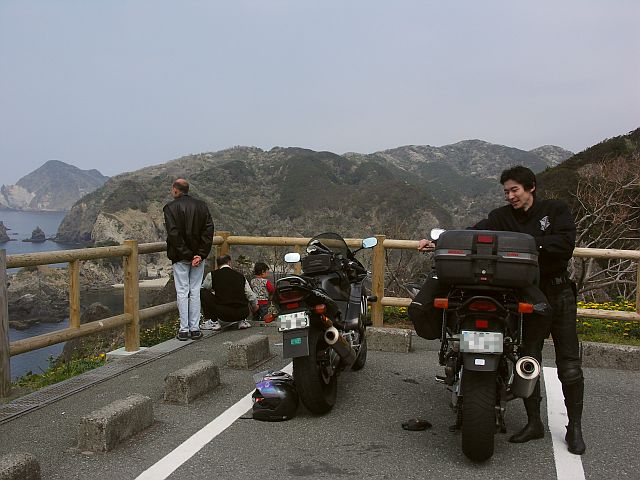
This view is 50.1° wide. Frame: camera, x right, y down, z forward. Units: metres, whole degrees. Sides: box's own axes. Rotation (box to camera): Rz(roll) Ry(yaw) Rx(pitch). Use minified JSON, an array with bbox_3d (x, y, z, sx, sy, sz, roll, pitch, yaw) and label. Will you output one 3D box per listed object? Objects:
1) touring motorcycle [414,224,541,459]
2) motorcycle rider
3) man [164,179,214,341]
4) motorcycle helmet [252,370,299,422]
[{"bbox_3d":[1.110,0.574,4.600,0.820,1.350,2.250,1,4,15],"label":"touring motorcycle"},{"bbox_3d":[1.140,0.409,4.250,0.920,1.720,0.500,1,4,24],"label":"motorcycle rider"},{"bbox_3d":[-1.430,0.213,7.480,0.520,1.730,0.360,-1,4,-24],"label":"man"},{"bbox_3d":[-0.312,1.094,4.790,0.320,0.290,0.260,1,3,10],"label":"motorcycle helmet"}]

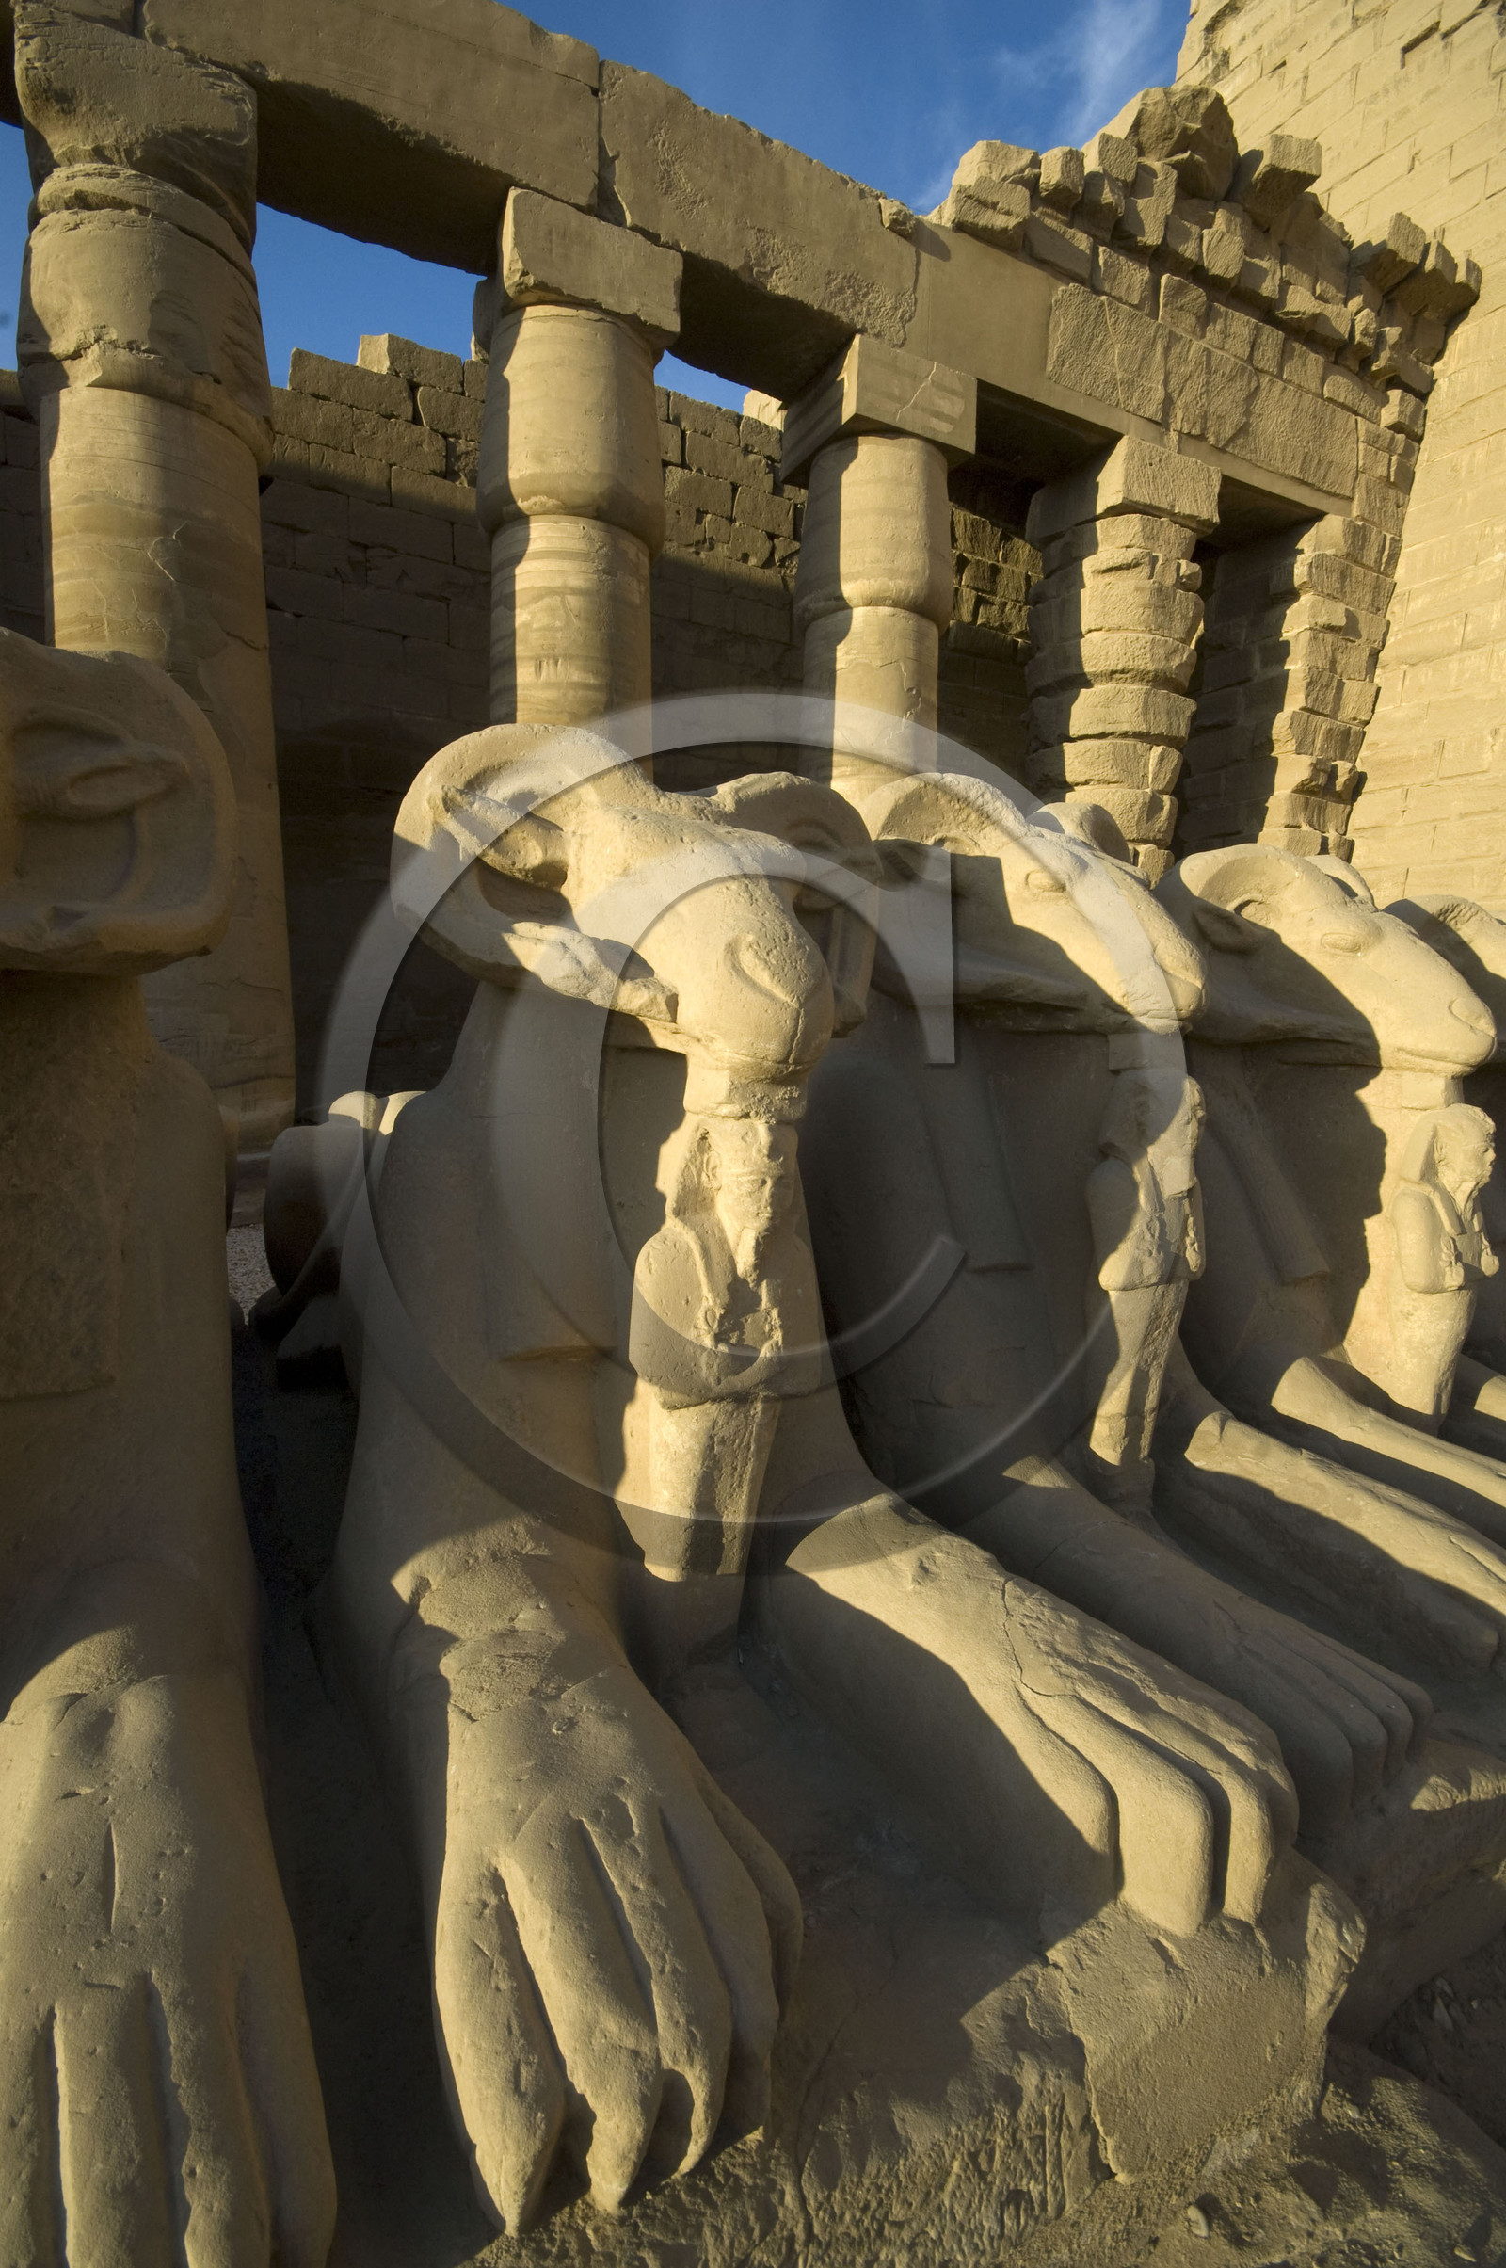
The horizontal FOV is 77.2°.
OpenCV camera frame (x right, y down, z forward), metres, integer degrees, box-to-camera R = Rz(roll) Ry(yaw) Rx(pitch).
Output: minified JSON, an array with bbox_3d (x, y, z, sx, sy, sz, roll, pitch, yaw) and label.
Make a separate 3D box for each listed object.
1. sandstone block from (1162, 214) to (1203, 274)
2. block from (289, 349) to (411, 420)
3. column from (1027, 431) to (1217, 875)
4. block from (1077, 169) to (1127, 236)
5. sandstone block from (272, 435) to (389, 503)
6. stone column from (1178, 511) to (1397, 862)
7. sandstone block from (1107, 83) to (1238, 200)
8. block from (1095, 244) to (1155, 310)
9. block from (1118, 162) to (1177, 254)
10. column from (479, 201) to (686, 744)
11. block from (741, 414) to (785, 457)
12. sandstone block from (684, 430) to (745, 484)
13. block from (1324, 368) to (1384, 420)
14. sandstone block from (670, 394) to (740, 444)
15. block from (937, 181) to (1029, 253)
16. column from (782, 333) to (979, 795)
[{"bbox_3d":[5.098,-10.917,11.780,0.563,0.388,0.650,-2,9,-26],"label":"sandstone block"},{"bbox_3d":[-5.968,-10.925,14.027,1.610,0.560,0.650,-2,6,-26],"label":"block"},{"bbox_3d":[5.256,-4.904,14.869,2.352,9.744,2.352,-3,12,-27],"label":"column"},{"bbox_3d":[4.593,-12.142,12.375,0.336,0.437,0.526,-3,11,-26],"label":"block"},{"bbox_3d":[-6.213,-9.604,13.892,1.536,0.624,0.720,-3,12,-27],"label":"sandstone block"},{"bbox_3d":[9.211,-4.911,17.025,2.500,10.250,2.230,-2,6,-26],"label":"stone column"},{"bbox_3d":[4.968,-12.008,11.668,1.407,0.921,0.922,-2,9,-26],"label":"sandstone block"},{"bbox_3d":[4.993,-11.764,13.154,0.896,0.549,0.616,-3,11,-26],"label":"block"},{"bbox_3d":[5.143,-12.402,12.769,0.750,0.851,0.582,-3,11,-26],"label":"block"},{"bbox_3d":[-2.122,-4.460,11.168,2.112,9.744,2.112,-3,12,-27],"label":"column"},{"bbox_3d":[0.111,-12.220,16.854,0.940,0.510,0.650,-2,6,-26],"label":"block"},{"bbox_3d":[-0.771,-11.639,16.487,1.100,0.560,0.650,-2,6,-26],"label":"sandstone block"},{"bbox_3d":[8.544,-10.654,13.864,1.329,0.466,0.630,-2,9,-26],"label":"block"},{"bbox_3d":[-0.945,-12.186,16.342,1.290,0.490,0.650,-2,6,-26],"label":"sandstone block"},{"bbox_3d":[2.852,-11.457,12.030,1.120,0.500,0.720,-2,6,-26],"label":"block"},{"bbox_3d":[1.493,-4.677,12.981,2.112,9.744,2.112,-3,12,-27],"label":"column"}]

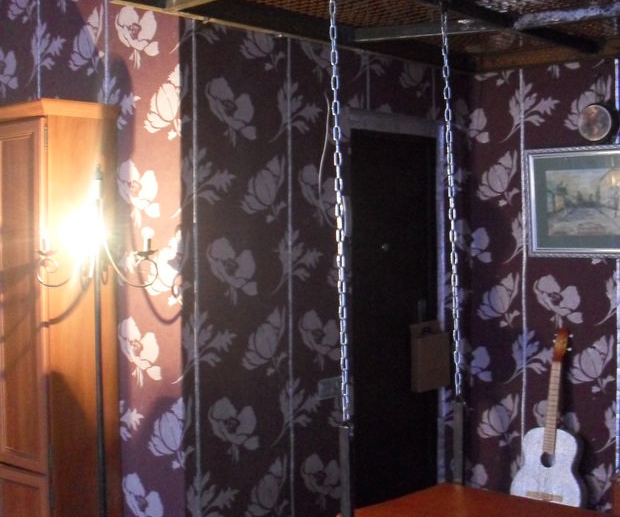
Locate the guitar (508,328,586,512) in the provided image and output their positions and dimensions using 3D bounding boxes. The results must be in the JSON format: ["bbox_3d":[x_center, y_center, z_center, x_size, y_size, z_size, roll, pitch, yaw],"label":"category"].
[{"bbox_3d":[1.223,0.823,4.508,0.370,0.965,0.110,-1,-13,42],"label":"guitar"}]

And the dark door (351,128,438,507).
[{"bbox_3d":[0.409,0.336,4.588,0.060,1.941,0.739,1,2,42],"label":"dark door"}]

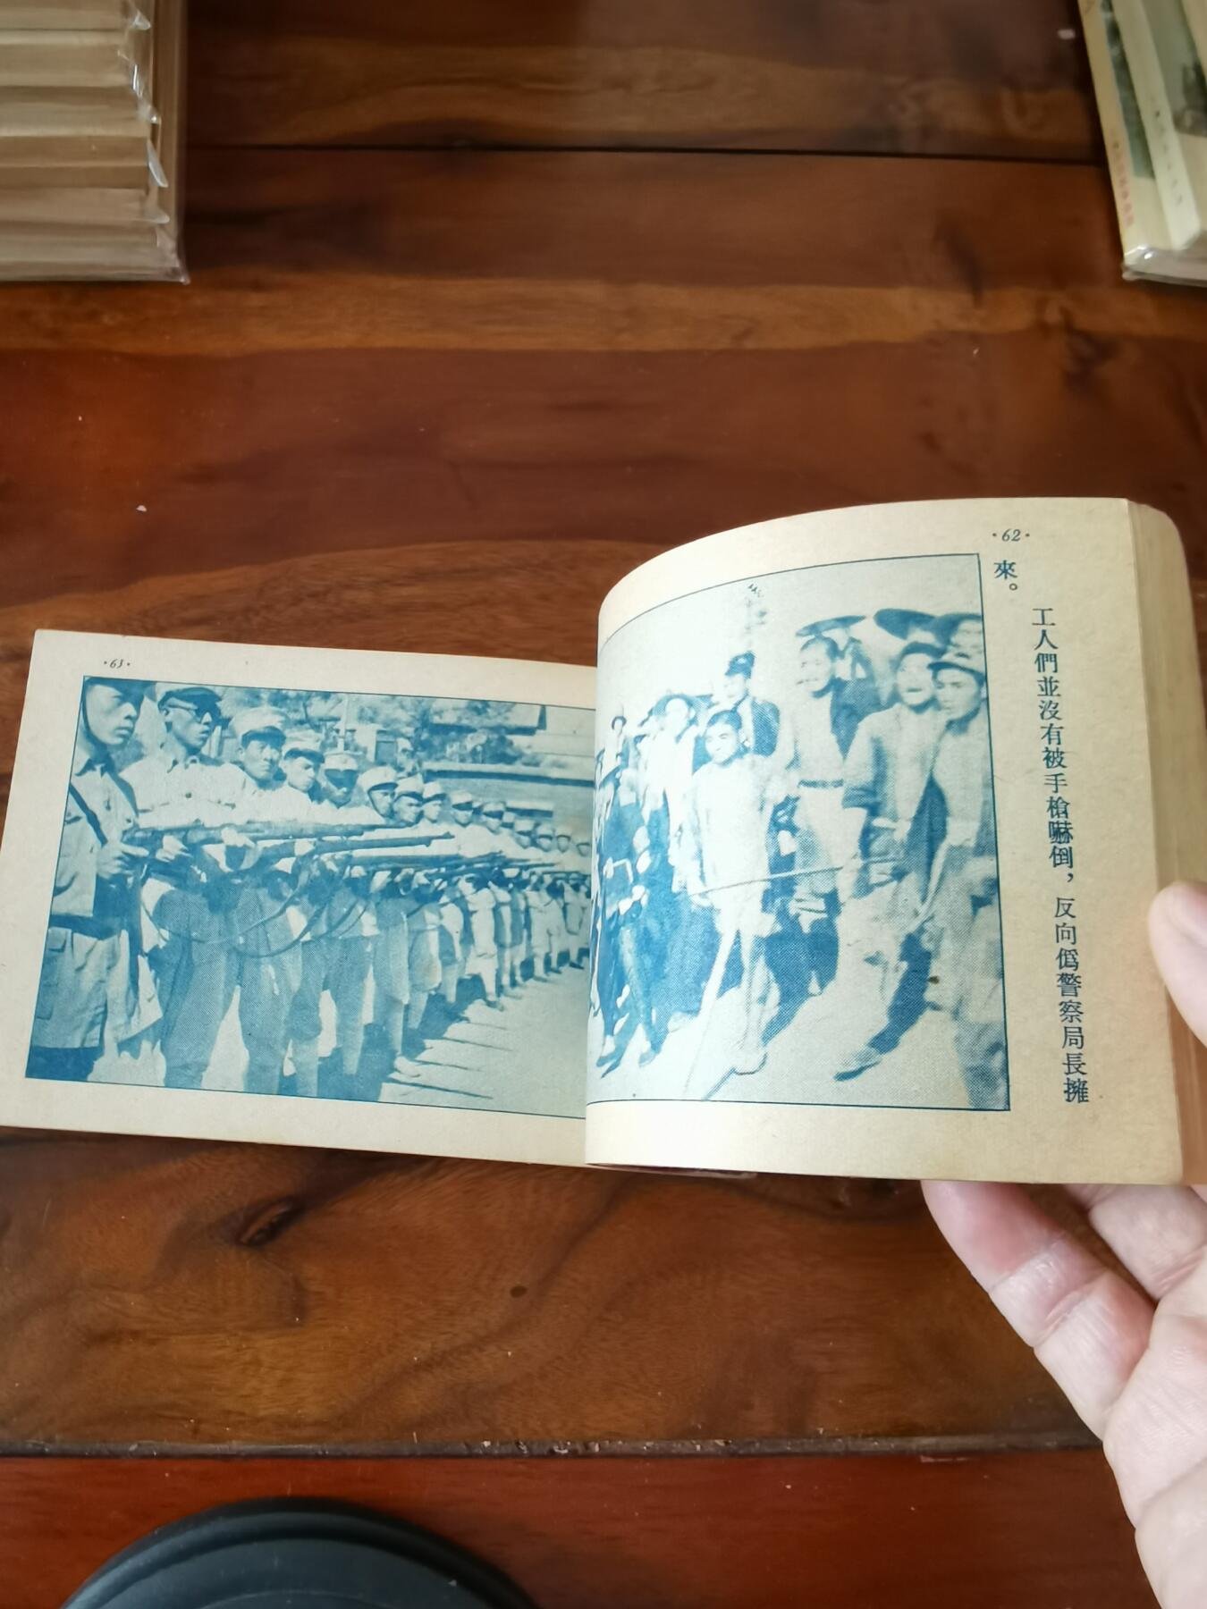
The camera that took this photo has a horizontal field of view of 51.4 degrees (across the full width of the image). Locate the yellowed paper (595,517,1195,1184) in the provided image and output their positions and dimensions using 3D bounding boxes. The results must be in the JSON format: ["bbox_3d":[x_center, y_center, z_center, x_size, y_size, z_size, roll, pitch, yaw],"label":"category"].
[{"bbox_3d":[0.037,0.006,0.202,0.096,0.031,0.102,-4,75,23],"label":"yellowed paper"}]

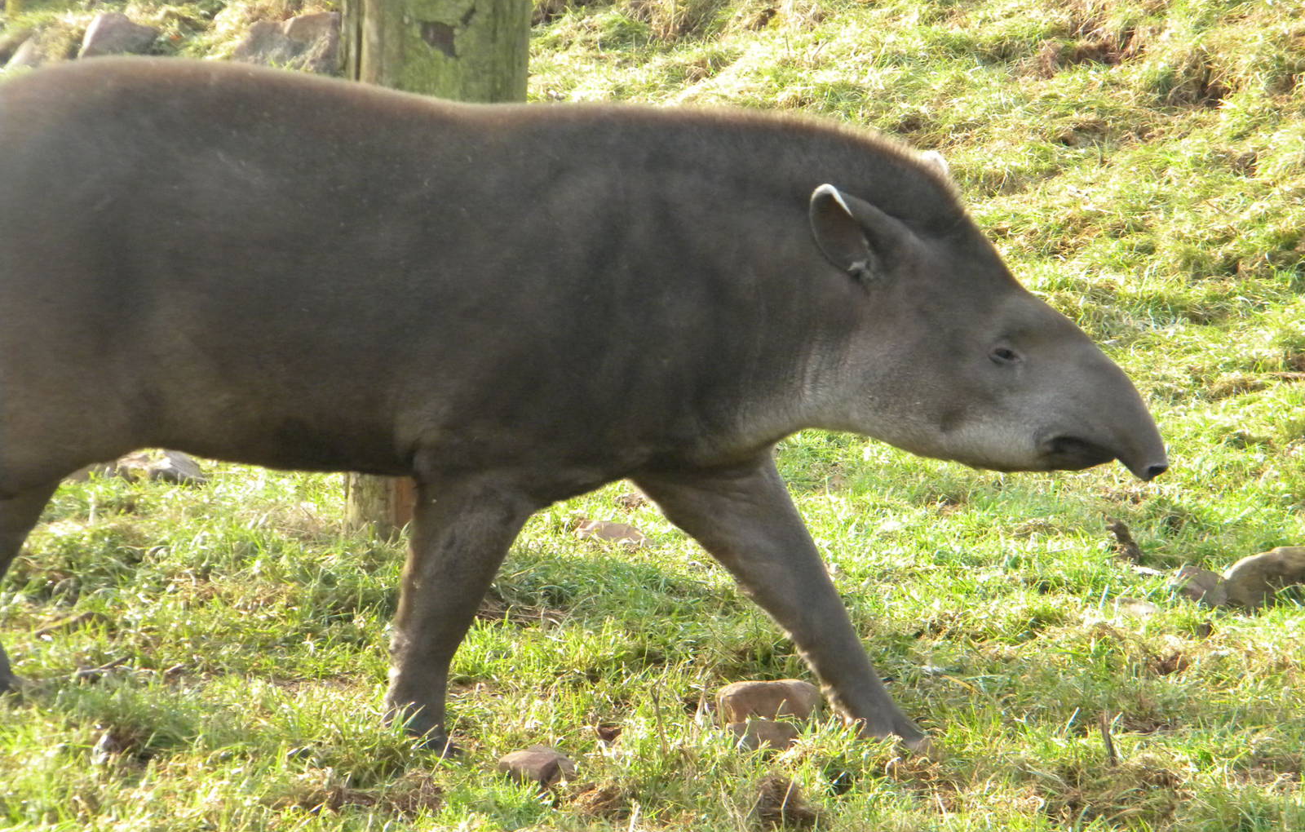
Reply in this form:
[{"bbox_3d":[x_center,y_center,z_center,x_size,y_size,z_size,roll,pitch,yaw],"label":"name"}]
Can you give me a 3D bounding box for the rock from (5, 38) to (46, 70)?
[{"bbox_3d":[-1.404,-0.810,12.500,0.110,0.090,0.100,0,8,0],"label":"rock"}]

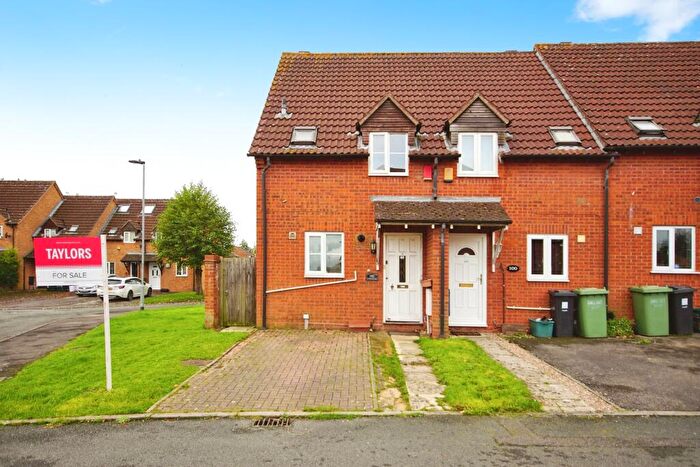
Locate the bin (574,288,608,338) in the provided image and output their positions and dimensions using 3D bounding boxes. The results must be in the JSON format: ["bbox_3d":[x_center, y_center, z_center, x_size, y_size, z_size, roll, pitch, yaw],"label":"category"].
[{"bbox_3d":[5.160,1.696,9.980,0.560,1.060,0.710,0,-2,14],"label":"bin"}]

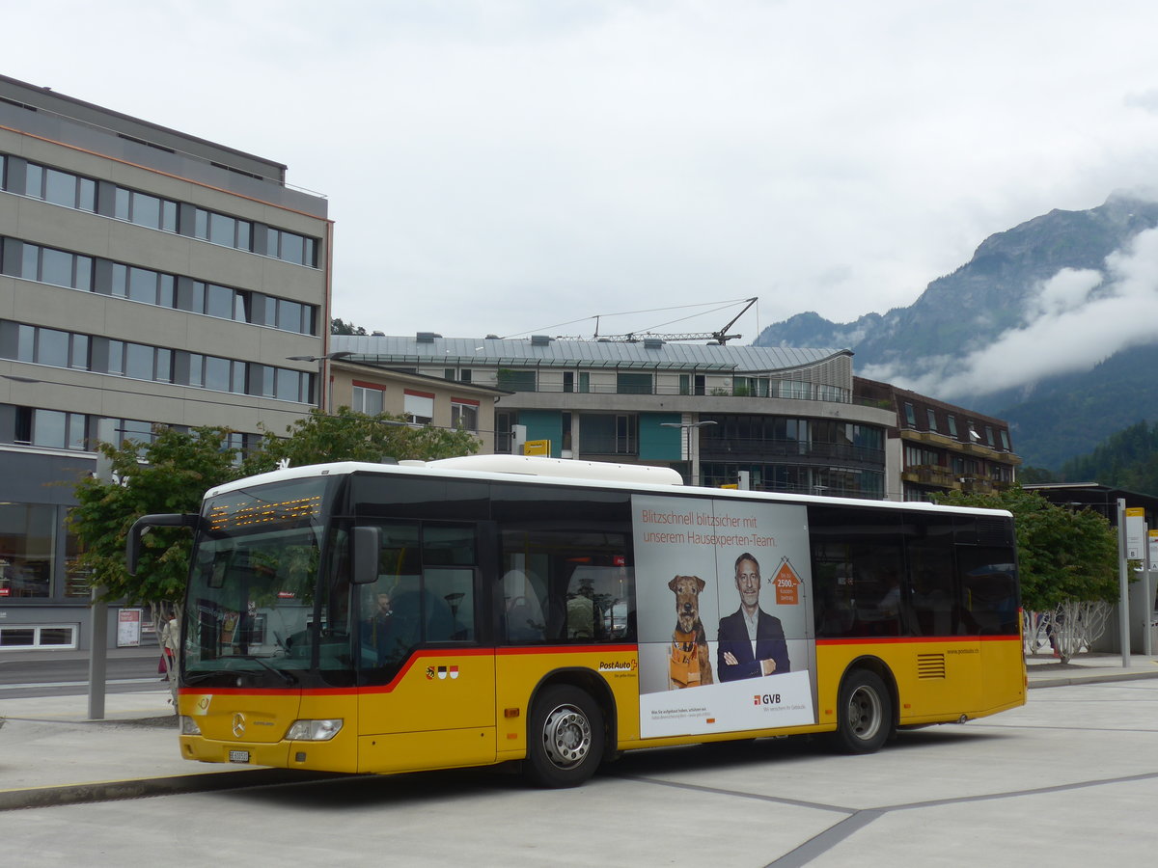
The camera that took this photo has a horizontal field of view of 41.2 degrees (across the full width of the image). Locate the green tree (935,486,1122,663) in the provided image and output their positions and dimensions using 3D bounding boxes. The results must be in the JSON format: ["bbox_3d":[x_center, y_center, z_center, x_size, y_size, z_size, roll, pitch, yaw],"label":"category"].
[{"bbox_3d":[11.458,3.583,39.000,4.400,4.350,4.000,0,-6,0],"label":"green tree"}]

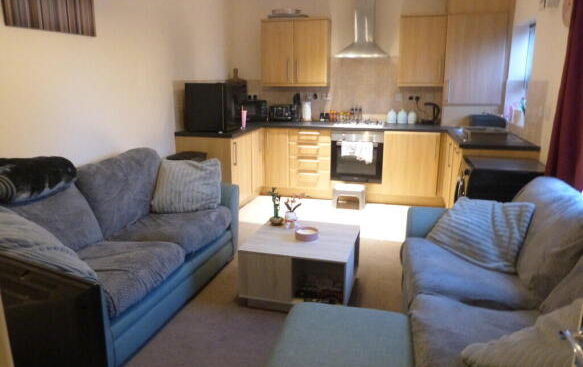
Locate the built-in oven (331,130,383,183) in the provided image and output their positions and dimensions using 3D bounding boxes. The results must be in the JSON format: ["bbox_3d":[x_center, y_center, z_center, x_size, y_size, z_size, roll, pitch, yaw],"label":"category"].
[{"bbox_3d":[0.823,-0.366,5.112,0.598,0.594,0.550,3,14,15],"label":"built-in oven"}]

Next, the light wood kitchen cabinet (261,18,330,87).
[{"bbox_3d":[0.073,-1.613,5.260,0.825,0.787,0.300,3,14,14],"label":"light wood kitchen cabinet"}]

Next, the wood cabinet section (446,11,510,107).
[{"bbox_3d":[2.038,-1.382,4.760,0.606,0.968,0.310,3,13,14],"label":"wood cabinet section"}]

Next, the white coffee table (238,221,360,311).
[{"bbox_3d":[0.085,0.554,2.844,0.666,0.400,0.650,4,14,15],"label":"white coffee table"}]

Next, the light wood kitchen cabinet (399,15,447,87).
[{"bbox_3d":[1.517,-1.532,4.904,0.496,0.787,0.300,3,14,14],"label":"light wood kitchen cabinet"}]

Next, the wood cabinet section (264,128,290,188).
[{"bbox_3d":[-0.101,-0.362,5.360,0.304,0.719,0.550,3,13,14],"label":"wood cabinet section"}]

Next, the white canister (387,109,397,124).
[{"bbox_3d":[1.246,-0.824,5.224,0.116,0.180,0.116,3,14,14],"label":"white canister"}]

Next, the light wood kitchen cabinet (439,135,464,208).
[{"bbox_3d":[1.861,-0.001,4.086,0.580,0.830,1.200,3,14,14],"label":"light wood kitchen cabinet"}]

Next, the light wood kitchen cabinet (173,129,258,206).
[{"bbox_3d":[-0.771,-0.158,4.831,0.619,0.852,0.974,3,14,15],"label":"light wood kitchen cabinet"}]

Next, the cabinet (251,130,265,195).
[{"bbox_3d":[-0.676,-0.276,5.092,0.580,0.750,0.420,3,14,14],"label":"cabinet"}]

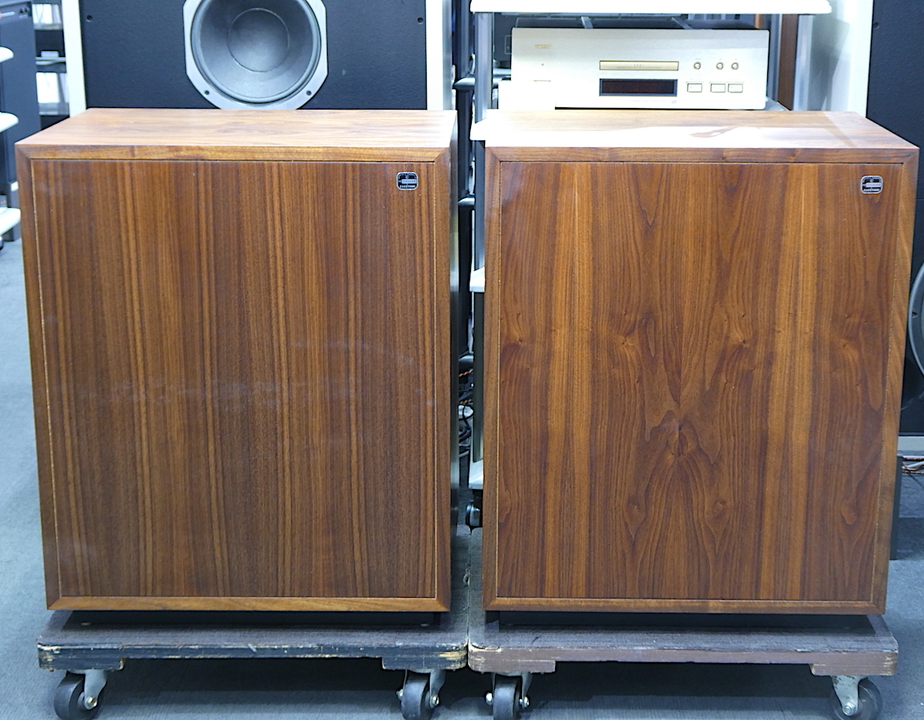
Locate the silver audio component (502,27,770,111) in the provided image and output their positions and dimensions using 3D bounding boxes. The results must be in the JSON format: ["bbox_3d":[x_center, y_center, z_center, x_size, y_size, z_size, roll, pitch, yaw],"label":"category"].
[{"bbox_3d":[0.319,-0.548,2.924,0.443,0.148,0.350,1,16,3],"label":"silver audio component"}]

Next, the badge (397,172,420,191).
[{"bbox_3d":[-0.069,-0.228,2.015,0.028,0.023,0.003,0,16,1],"label":"badge"}]

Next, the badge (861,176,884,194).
[{"bbox_3d":[0.524,-0.223,2.020,0.028,0.023,0.003,0,16,1],"label":"badge"}]

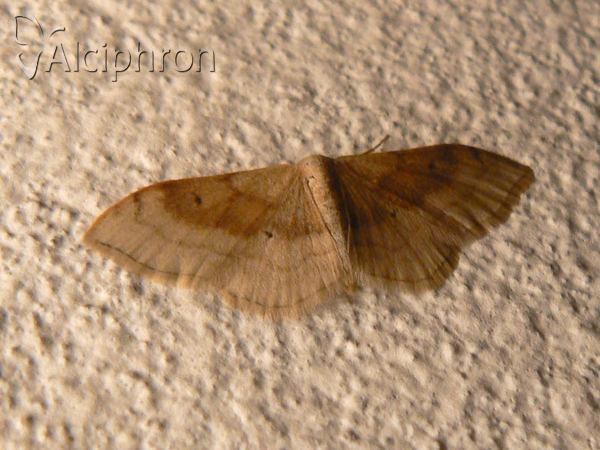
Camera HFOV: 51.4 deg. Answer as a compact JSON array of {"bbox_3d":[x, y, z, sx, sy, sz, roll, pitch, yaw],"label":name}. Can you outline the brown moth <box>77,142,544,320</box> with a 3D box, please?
[{"bbox_3d":[0.002,-0.001,0.037,0.029,0.011,0.003,-8,-26,-13],"label":"brown moth"}]

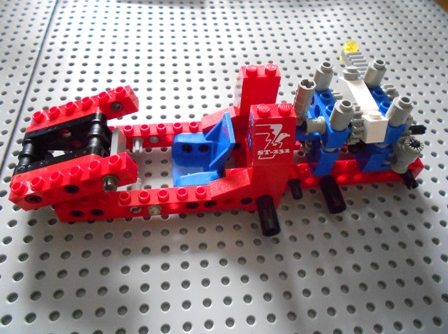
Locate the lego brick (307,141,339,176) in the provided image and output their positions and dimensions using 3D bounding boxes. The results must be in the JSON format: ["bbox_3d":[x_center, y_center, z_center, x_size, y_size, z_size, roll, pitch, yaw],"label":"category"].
[{"bbox_3d":[0.045,-0.004,0.152,0.008,0.016,0.008,-4,52,-7],"label":"lego brick"}]

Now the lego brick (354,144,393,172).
[{"bbox_3d":[0.072,-0.006,0.156,0.016,0.016,0.008,-4,52,-7],"label":"lego brick"}]

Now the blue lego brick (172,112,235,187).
[{"bbox_3d":[-0.010,-0.008,0.155,0.028,0.029,0.032,-4,52,-7],"label":"blue lego brick"}]

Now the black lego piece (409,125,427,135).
[{"bbox_3d":[0.093,-0.018,0.162,0.010,0.005,0.005,-4,52,-7],"label":"black lego piece"}]

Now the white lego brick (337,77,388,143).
[{"bbox_3d":[0.060,-0.025,0.148,0.008,0.019,0.032,-4,25,-7],"label":"white lego brick"}]

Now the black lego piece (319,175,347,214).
[{"bbox_3d":[0.049,0.012,0.155,0.008,0.008,0.016,-4,52,-7],"label":"black lego piece"}]

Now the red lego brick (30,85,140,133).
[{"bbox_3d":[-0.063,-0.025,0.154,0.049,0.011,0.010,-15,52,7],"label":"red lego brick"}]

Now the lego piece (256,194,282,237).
[{"bbox_3d":[0.019,0.021,0.146,0.008,0.008,0.016,-4,52,-7],"label":"lego piece"}]

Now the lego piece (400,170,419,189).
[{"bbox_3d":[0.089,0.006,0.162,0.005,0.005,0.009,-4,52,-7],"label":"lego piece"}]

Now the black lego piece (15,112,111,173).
[{"bbox_3d":[-0.064,-0.006,0.146,0.040,0.018,0.024,-15,52,7],"label":"black lego piece"}]

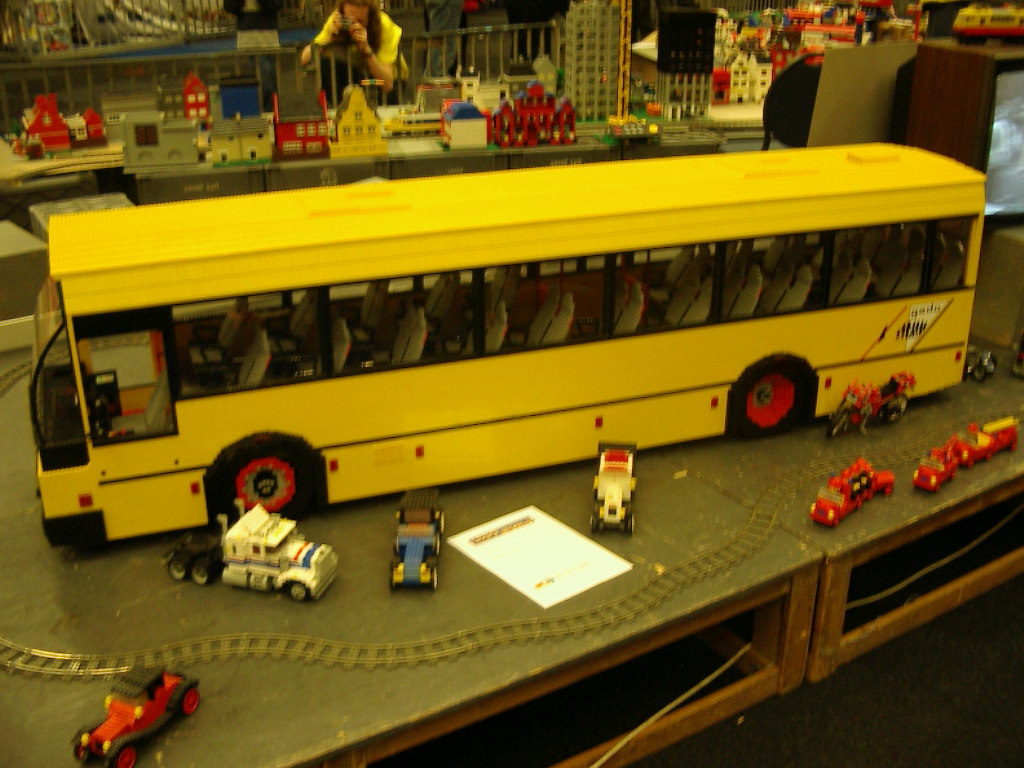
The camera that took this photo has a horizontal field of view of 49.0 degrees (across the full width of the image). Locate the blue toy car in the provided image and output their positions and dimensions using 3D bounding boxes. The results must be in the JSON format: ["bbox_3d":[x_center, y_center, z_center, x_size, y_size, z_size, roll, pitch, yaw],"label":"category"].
[{"bbox_3d":[-0.173,0.284,2.044,0.083,0.094,0.228,-1,22,0],"label":"blue toy car"}]

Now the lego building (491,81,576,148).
[{"bbox_3d":[0.060,-0.859,3.552,0.250,0.198,0.130,-5,23,-10],"label":"lego building"}]

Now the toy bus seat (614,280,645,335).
[{"bbox_3d":[0.205,-0.131,2.354,0.120,0.190,0.098,-9,23,-18],"label":"toy bus seat"}]

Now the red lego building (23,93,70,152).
[{"bbox_3d":[-1.542,-0.864,3.701,0.128,0.175,0.130,-13,25,-27],"label":"red lego building"}]

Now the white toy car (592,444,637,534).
[{"bbox_3d":[0.203,0.207,2.213,0.084,0.117,0.168,2,23,6],"label":"white toy car"}]

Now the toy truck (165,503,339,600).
[{"bbox_3d":[-0.473,0.281,2.005,0.308,0.146,0.096,6,24,15],"label":"toy truck"}]

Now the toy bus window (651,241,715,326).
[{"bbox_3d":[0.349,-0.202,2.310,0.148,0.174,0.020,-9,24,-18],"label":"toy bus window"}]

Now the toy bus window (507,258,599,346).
[{"bbox_3d":[0.073,-0.161,2.220,0.230,0.175,0.015,-9,23,-18],"label":"toy bus window"}]

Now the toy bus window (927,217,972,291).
[{"bbox_3d":[0.984,-0.294,2.540,0.120,0.174,0.020,-9,24,-18],"label":"toy bus window"}]

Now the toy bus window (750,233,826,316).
[{"bbox_3d":[0.582,-0.236,2.391,0.195,0.174,0.020,-9,24,-18],"label":"toy bus window"}]

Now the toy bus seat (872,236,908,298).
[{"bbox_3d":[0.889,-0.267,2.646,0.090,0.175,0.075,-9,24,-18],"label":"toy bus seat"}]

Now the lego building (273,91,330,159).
[{"bbox_3d":[-0.651,-0.792,3.434,0.168,0.200,0.130,-6,23,-12],"label":"lego building"}]

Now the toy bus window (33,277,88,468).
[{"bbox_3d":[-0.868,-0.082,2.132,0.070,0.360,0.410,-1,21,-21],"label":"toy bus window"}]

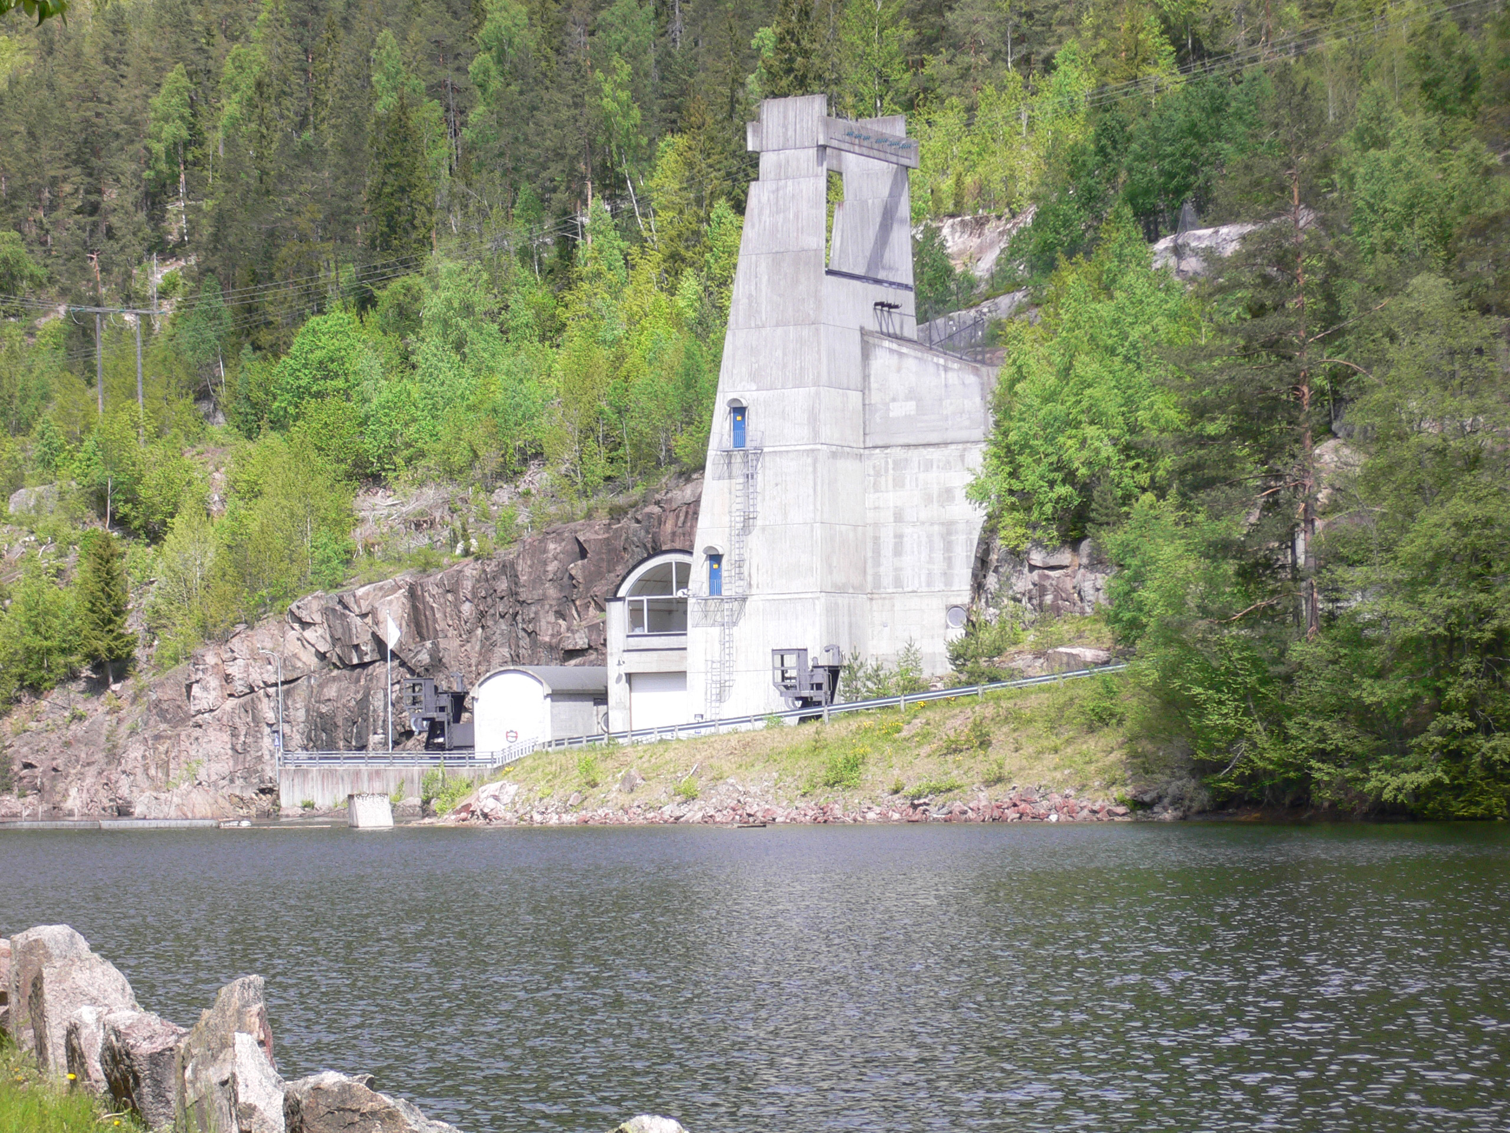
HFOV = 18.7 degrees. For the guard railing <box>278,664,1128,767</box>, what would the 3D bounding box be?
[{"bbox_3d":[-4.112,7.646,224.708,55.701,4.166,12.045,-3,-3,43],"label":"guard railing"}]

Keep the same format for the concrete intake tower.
[{"bbox_3d":[2.842,-6.953,228.543,21.073,31.415,13.013,-2,-3,28],"label":"concrete intake tower"}]

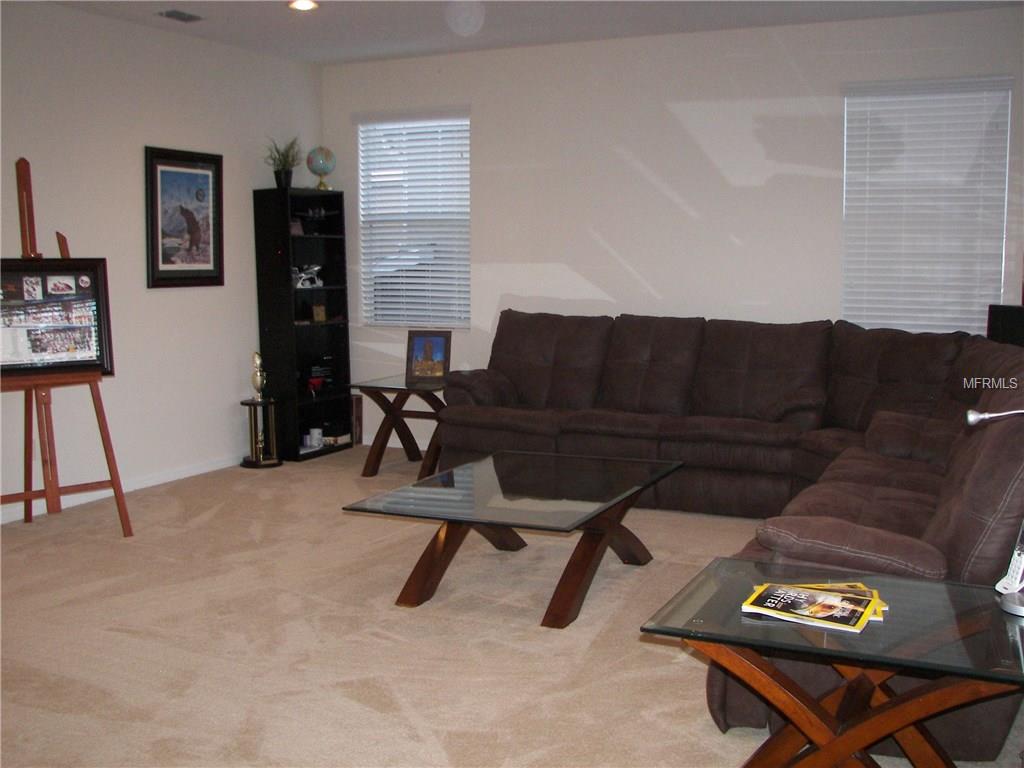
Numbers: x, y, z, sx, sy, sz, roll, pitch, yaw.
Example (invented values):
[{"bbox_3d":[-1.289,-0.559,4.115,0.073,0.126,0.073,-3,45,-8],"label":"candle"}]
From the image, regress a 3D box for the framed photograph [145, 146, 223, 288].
[{"bbox_3d":[-1.961,-0.990,6.410,0.035,0.804,0.626,4,8,27],"label":"framed photograph"}]

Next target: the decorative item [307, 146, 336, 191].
[{"bbox_3d":[-1.316,-1.488,7.348,0.204,0.303,0.204,0,7,0],"label":"decorative item"}]

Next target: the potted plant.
[{"bbox_3d":[-1.501,-1.455,6.996,0.248,0.348,0.248,0,7,0],"label":"potted plant"}]

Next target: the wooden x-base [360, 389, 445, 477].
[{"bbox_3d":[-0.584,0.281,6.855,0.500,0.560,0.634,4,8,26],"label":"wooden x-base"}]

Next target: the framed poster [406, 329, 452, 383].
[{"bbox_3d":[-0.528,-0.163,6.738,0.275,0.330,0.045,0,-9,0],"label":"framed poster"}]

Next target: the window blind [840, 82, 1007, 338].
[{"bbox_3d":[2.290,-0.980,5.913,0.860,1.430,0.060,4,8,26],"label":"window blind"}]

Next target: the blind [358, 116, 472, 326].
[{"bbox_3d":[-0.681,-1.114,7.393,0.894,1.424,0.060,4,8,26],"label":"blind"}]

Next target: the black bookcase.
[{"bbox_3d":[-1.418,-0.411,7.270,0.298,1.787,0.596,3,8,28],"label":"black bookcase"}]

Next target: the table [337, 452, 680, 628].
[{"bbox_3d":[0.070,0.629,4.488,0.904,0.427,1.341,3,8,25],"label":"table"}]

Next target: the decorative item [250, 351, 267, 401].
[{"bbox_3d":[-1.681,-0.054,7.024,0.088,0.331,0.080,0,7,0],"label":"decorative item"}]

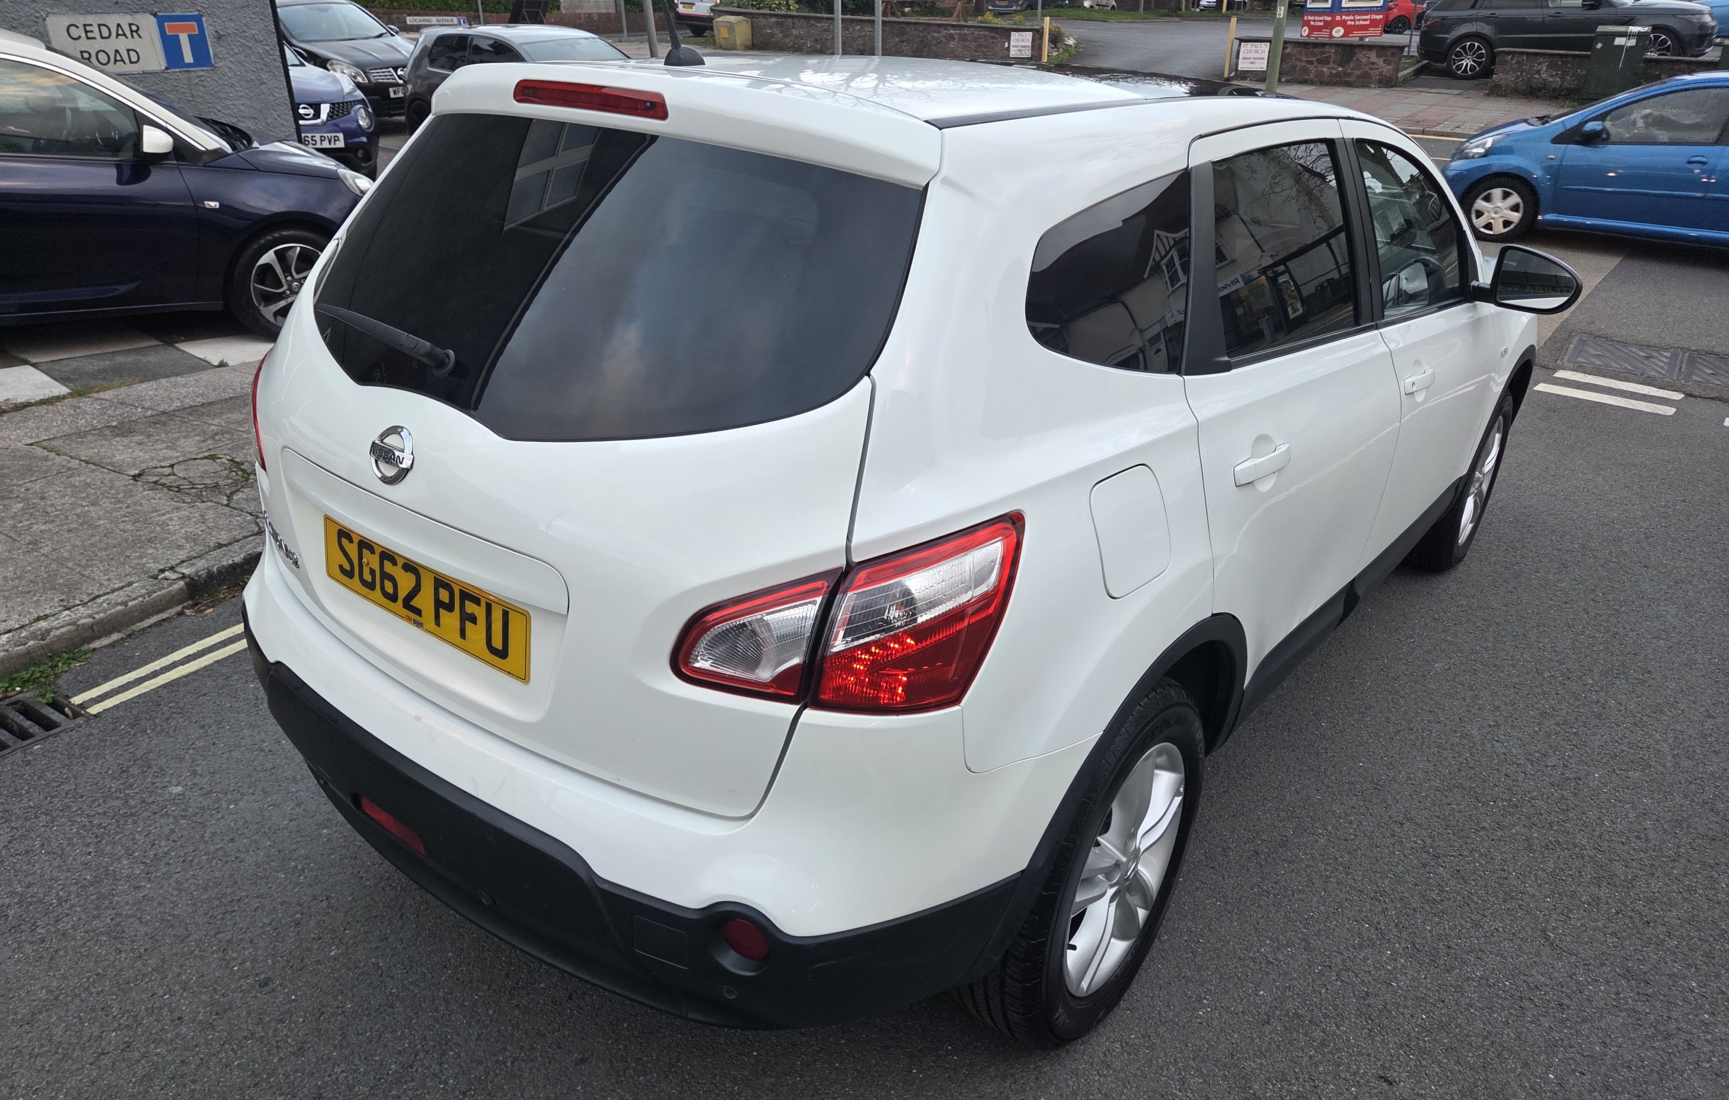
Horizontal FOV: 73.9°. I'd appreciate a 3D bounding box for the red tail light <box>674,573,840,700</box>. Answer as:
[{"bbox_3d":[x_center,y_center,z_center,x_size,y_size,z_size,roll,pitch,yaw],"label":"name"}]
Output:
[{"bbox_3d":[-0.125,0.097,1.432,0.225,0.200,0.090,13,25,23],"label":"red tail light"}]

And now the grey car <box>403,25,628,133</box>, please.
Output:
[{"bbox_3d":[-3.770,-5.599,13.954,4.150,1.460,1.770,19,31,36],"label":"grey car"}]

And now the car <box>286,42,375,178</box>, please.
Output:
[{"bbox_3d":[-6.416,-4.413,11.246,4.135,1.565,1.770,20,31,37],"label":"car"}]

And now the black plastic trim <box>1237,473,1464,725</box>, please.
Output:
[{"bbox_3d":[1.314,0.077,3.034,0.100,0.205,1.900,19,28,33],"label":"black plastic trim"}]

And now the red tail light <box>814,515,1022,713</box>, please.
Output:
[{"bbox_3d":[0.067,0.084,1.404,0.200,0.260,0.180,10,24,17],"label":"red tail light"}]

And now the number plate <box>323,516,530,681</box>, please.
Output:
[{"bbox_3d":[-0.661,0.065,1.708,0.520,0.113,0.014,19,22,33],"label":"number plate"}]

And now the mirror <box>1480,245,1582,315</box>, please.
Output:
[{"bbox_3d":[1.817,-0.736,3.140,0.240,0.175,0.160,19,28,33],"label":"mirror"}]

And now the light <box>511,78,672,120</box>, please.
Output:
[{"bbox_3d":[-0.408,-0.673,1.712,0.352,0.040,0.036,19,28,33],"label":"light"}]

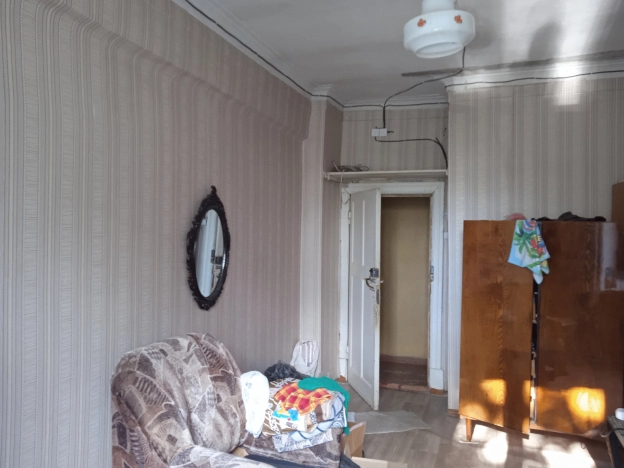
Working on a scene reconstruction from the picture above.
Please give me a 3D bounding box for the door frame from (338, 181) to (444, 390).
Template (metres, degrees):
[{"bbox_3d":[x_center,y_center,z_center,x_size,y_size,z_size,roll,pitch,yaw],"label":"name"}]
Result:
[{"bbox_3d":[0.827,0.519,5.256,1.080,2.120,0.140,1,1,19],"label":"door frame"}]

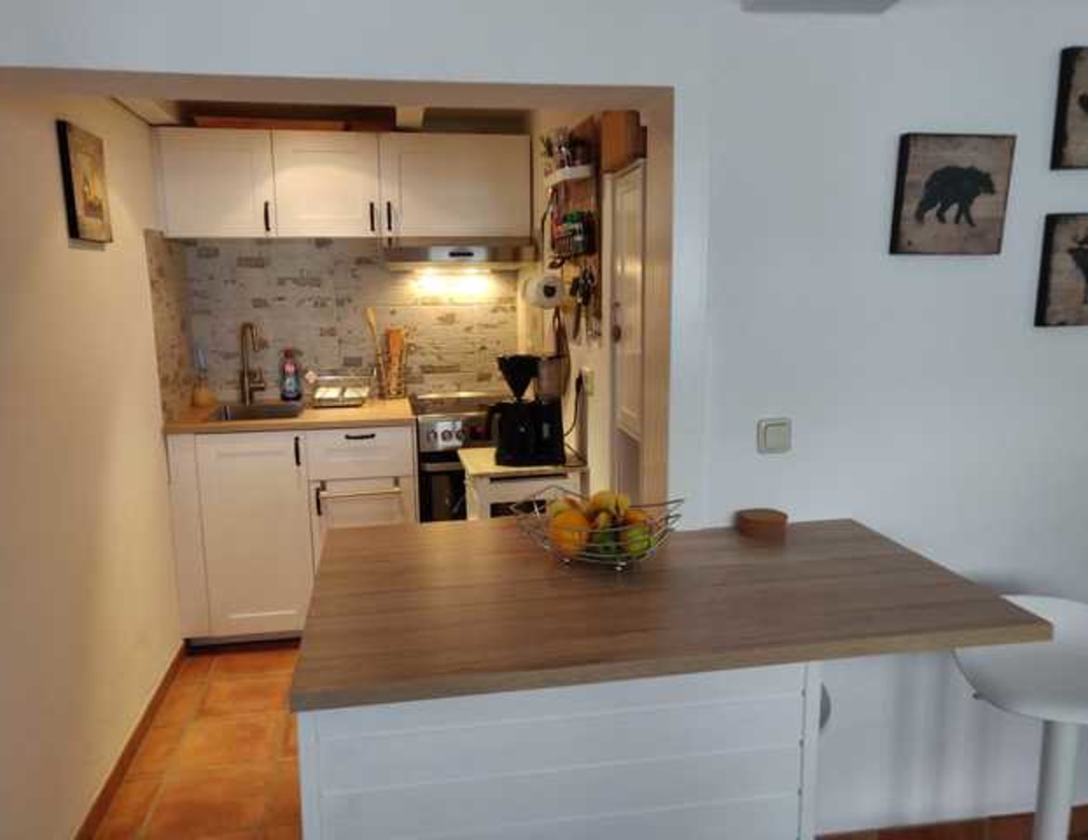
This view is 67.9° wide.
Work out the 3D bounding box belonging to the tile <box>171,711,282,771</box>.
[{"bbox_3d":[-0.998,1.028,2.595,0.290,0.015,0.290,-2,10,-10],"label":"tile"}]

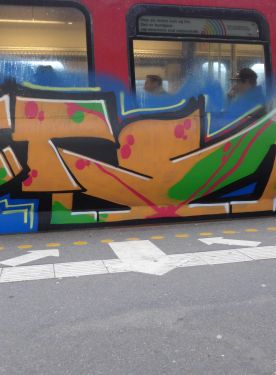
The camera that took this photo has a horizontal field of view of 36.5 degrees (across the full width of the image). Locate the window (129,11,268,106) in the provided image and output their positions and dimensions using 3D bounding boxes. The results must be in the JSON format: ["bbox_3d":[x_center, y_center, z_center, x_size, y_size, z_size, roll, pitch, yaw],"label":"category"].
[{"bbox_3d":[0.537,-1.112,3.649,1.288,0.891,0.080,-3,-3,-12],"label":"window"}]

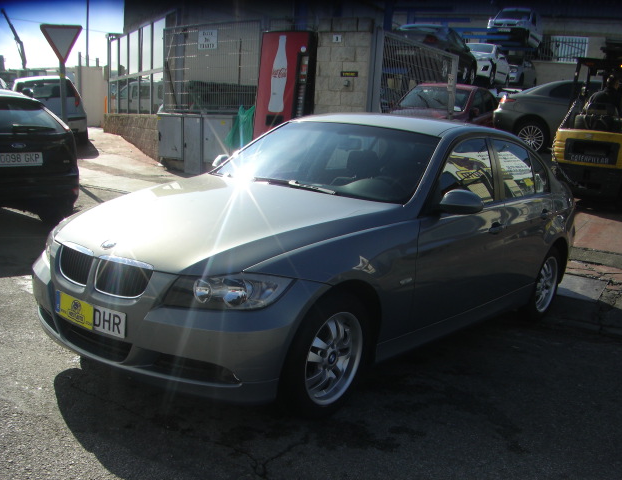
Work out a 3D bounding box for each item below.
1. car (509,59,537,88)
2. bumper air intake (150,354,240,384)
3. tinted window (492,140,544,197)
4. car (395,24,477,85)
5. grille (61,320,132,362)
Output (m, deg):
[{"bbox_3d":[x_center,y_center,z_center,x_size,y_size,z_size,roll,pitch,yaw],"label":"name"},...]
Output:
[{"bbox_3d":[8.660,-7.340,30.500,1.670,1.450,3.950,9,11,27],"label":"car"},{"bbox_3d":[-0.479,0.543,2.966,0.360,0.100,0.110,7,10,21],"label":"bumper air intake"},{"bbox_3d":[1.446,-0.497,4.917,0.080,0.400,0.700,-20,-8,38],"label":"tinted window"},{"bbox_3d":[3.450,-5.118,19.900,1.700,1.360,4.200,9,11,27],"label":"car"},{"bbox_3d":[-0.981,0.450,3.188,0.550,0.130,0.080,12,11,37],"label":"grille"}]

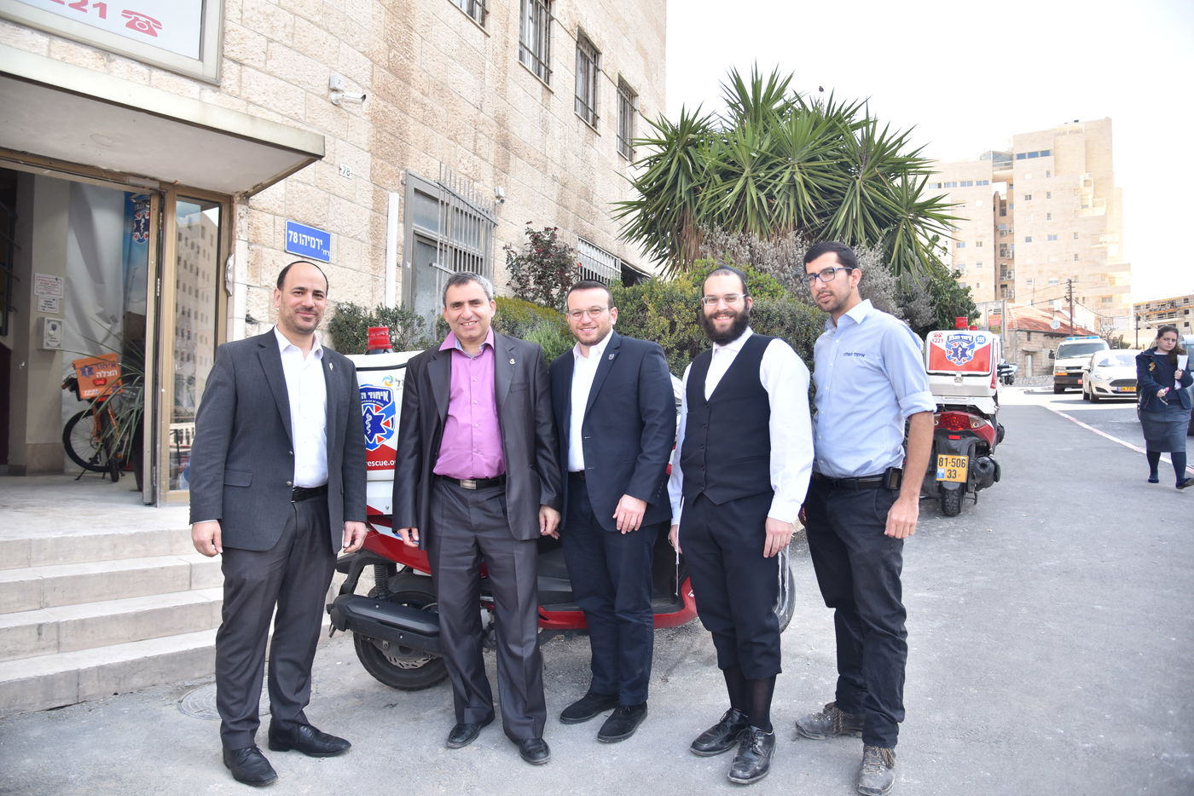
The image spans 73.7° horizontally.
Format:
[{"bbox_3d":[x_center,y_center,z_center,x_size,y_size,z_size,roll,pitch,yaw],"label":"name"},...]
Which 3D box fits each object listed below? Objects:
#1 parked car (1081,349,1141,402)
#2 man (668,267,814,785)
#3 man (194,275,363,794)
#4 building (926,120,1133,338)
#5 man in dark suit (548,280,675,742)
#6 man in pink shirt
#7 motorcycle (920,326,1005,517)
[{"bbox_3d":[14.850,-0.680,22.800,1.750,1.480,3.970,-1,1,27],"label":"parked car"},{"bbox_3d":[0.511,0.399,2.843,0.480,1.740,0.380,-1,-3,34],"label":"man"},{"bbox_3d":[-1.140,0.390,2.849,0.570,1.780,0.400,3,-3,-40],"label":"man"},{"bbox_3d":[65.700,-22.300,122.000,26.000,32.000,18.000,-1,-3,25],"label":"building"},{"bbox_3d":[0.057,0.404,3.159,0.520,1.750,0.400,-1,-3,35],"label":"man in dark suit"},{"bbox_3d":[-0.445,0.403,2.955,0.600,1.750,0.380,1,-2,-4],"label":"man in pink shirt"},{"bbox_3d":[3.100,0.140,6.840,0.740,1.500,2.100,-1,1,28],"label":"motorcycle"}]

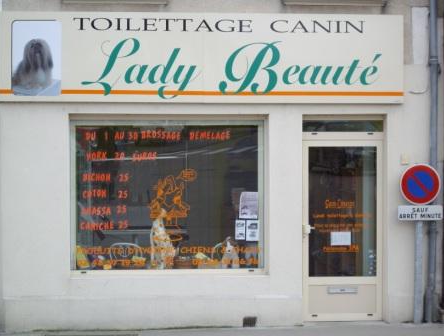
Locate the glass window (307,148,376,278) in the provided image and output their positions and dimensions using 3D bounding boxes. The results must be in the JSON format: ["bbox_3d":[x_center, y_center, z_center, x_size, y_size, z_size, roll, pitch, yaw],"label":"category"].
[{"bbox_3d":[1.369,0.494,16.450,0.784,1.475,0.050,0,0,-6],"label":"glass window"}]

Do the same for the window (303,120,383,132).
[{"bbox_3d":[1.369,-0.471,16.450,0.923,0.136,0.050,0,0,-6],"label":"window"}]

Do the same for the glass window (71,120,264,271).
[{"bbox_3d":[-0.602,0.308,16.226,2.176,1.679,0.080,0,0,-6],"label":"glass window"}]

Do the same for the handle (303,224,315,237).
[{"bbox_3d":[0.977,0.706,16.365,0.137,0.135,0.070,0,0,-6],"label":"handle"}]

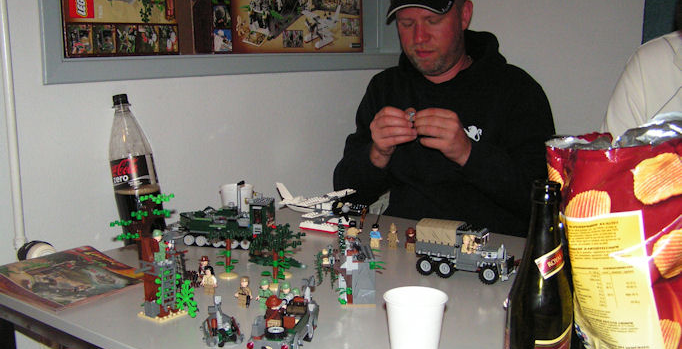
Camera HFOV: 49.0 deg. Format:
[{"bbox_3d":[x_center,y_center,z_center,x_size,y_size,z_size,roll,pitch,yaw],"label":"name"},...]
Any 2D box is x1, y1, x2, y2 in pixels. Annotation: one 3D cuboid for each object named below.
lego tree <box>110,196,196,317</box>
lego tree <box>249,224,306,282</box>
[{"bbox_3d":[-0.249,0.108,0.994,0.090,0.163,0.092,9,13,39],"label":"lego tree"},{"bbox_3d":[-0.095,0.123,1.120,0.076,0.090,0.070,0,10,0],"label":"lego tree"}]

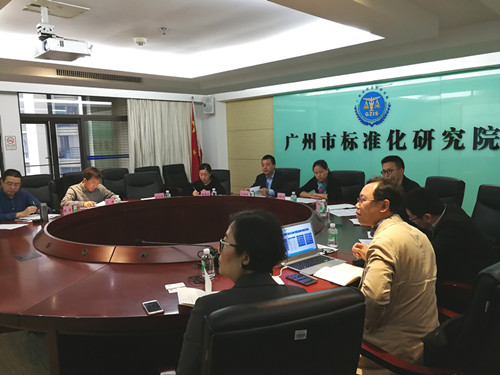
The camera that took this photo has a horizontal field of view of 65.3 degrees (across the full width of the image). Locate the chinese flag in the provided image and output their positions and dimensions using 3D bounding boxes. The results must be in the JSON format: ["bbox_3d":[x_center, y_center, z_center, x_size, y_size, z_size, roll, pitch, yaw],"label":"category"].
[{"bbox_3d":[-1.108,-0.872,8.154,0.300,1.700,0.220,-4,7,-20],"label":"chinese flag"}]

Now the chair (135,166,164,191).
[{"bbox_3d":[-1.819,0.135,7.453,0.610,1.040,0.640,-6,8,-36],"label":"chair"}]

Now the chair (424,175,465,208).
[{"bbox_3d":[1.881,0.437,4.151,0.640,1.040,0.610,-5,7,-24],"label":"chair"}]

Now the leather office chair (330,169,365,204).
[{"bbox_3d":[1.065,0.373,4.729,0.620,1.080,0.660,3,9,33],"label":"leather office chair"}]

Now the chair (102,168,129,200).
[{"bbox_3d":[-2.306,0.208,6.941,0.610,1.040,0.640,-5,8,-26],"label":"chair"}]

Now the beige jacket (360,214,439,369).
[{"bbox_3d":[0.736,0.502,1.920,0.380,0.640,0.470,5,10,43],"label":"beige jacket"}]

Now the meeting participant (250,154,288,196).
[{"bbox_3d":[0.253,0.237,5.121,0.550,1.300,0.750,2,8,25],"label":"meeting participant"}]

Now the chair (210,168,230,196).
[{"bbox_3d":[-0.536,0.282,5.950,0.610,1.040,0.640,-1,7,3],"label":"chair"}]

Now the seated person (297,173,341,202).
[{"bbox_3d":[0.961,0.244,5.115,0.560,1.240,0.740,5,9,41],"label":"seated person"}]

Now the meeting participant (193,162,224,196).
[{"bbox_3d":[-0.542,0.285,5.249,0.500,1.220,0.720,-1,7,8],"label":"meeting participant"}]

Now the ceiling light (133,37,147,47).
[{"bbox_3d":[-1.121,-1.490,3.980,0.120,0.060,0.120,6,10,44],"label":"ceiling light"}]

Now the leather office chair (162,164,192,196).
[{"bbox_3d":[-1.163,0.152,6.963,0.660,1.080,0.620,6,10,44],"label":"leather office chair"}]

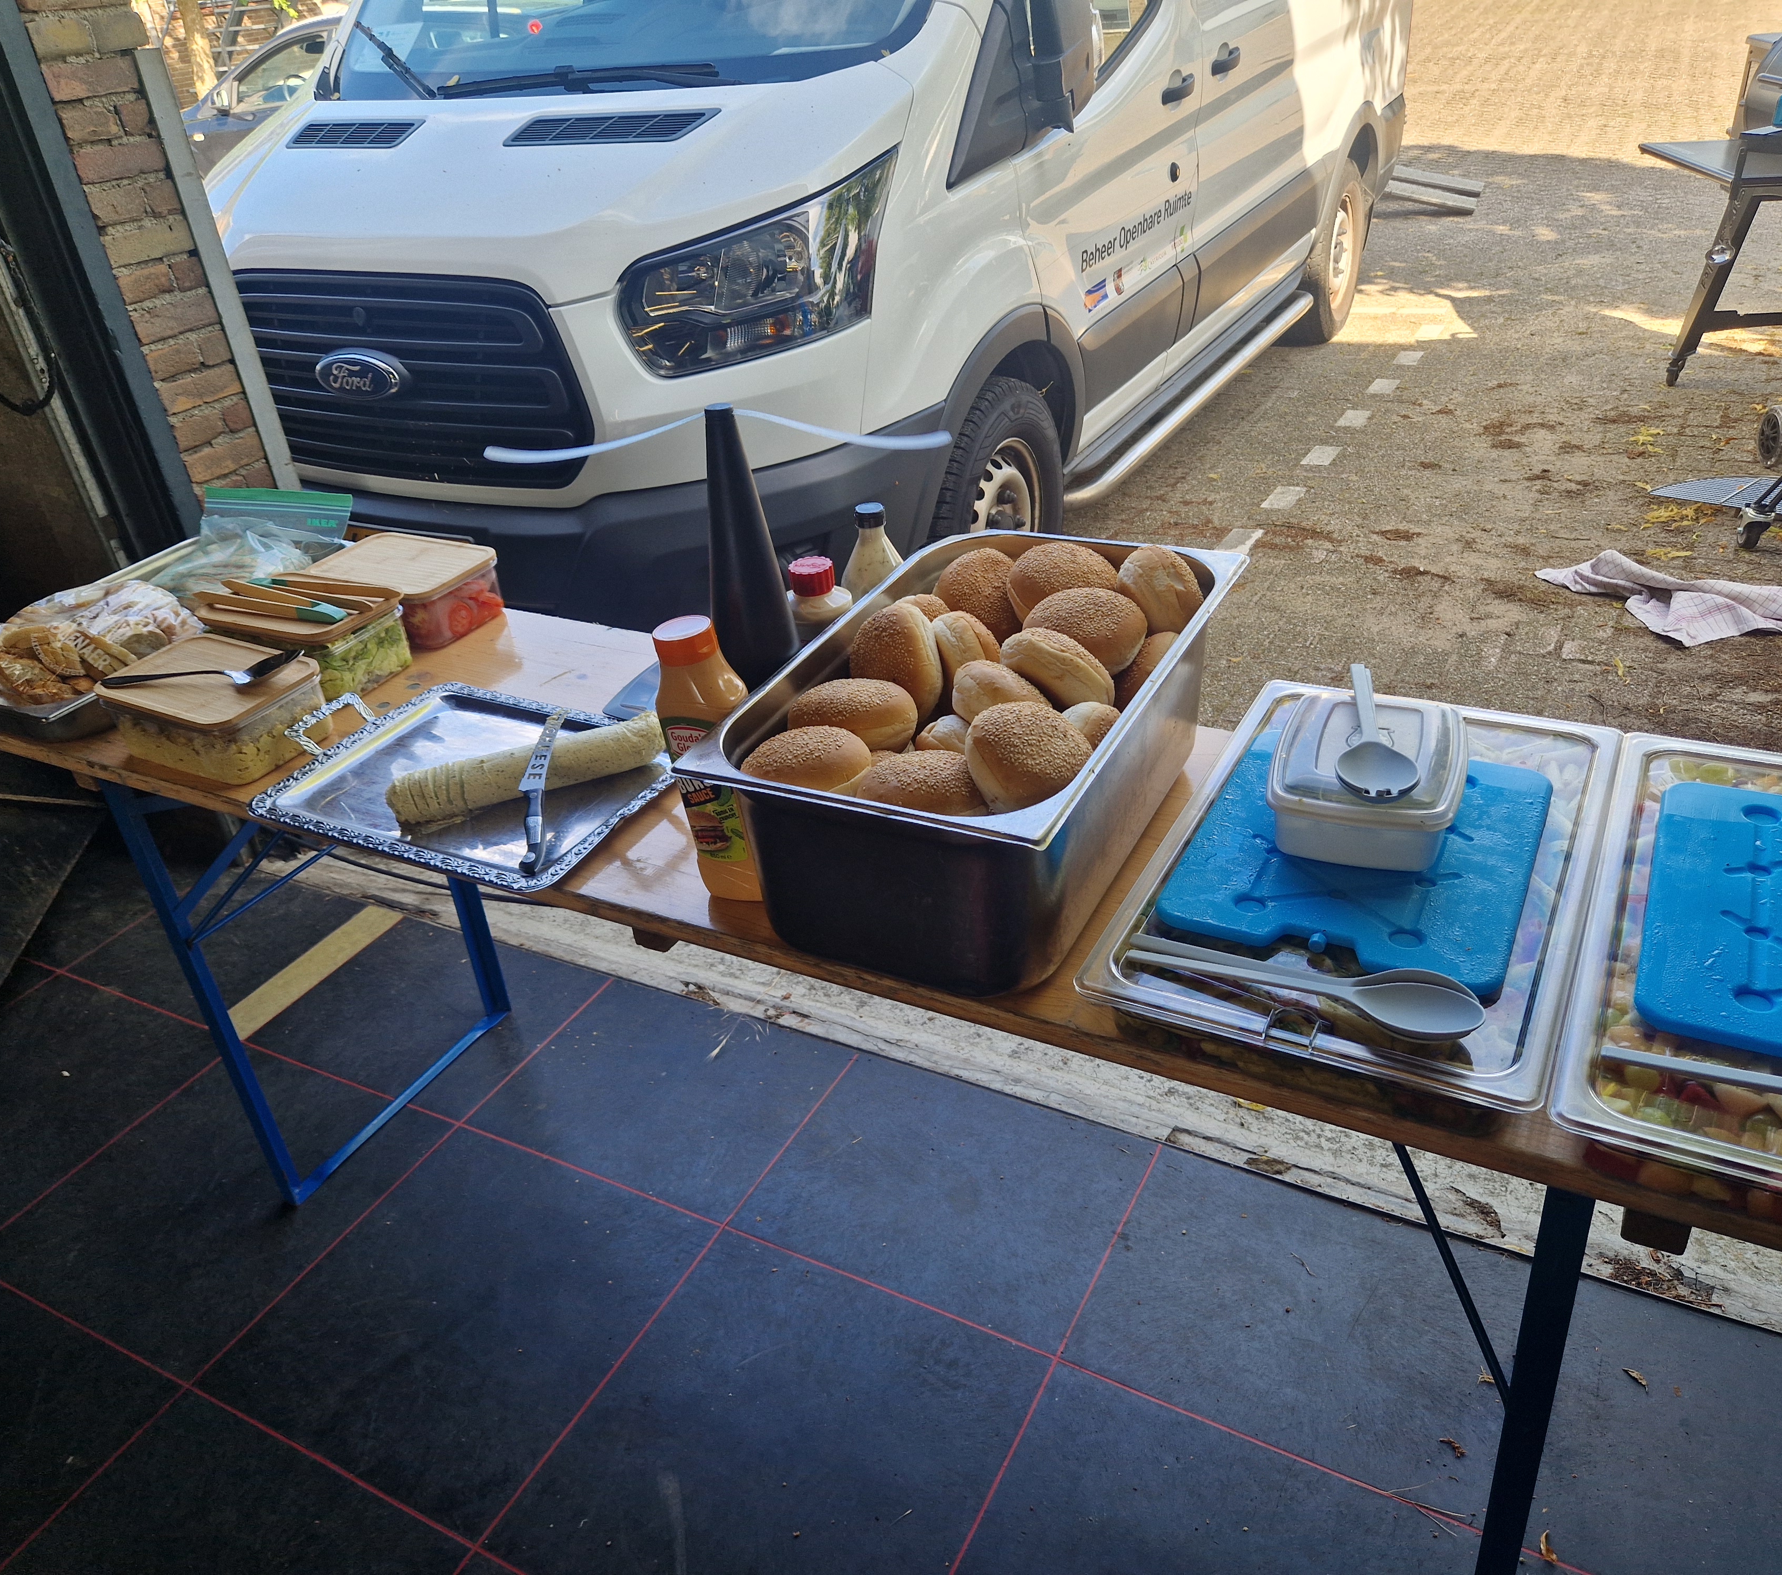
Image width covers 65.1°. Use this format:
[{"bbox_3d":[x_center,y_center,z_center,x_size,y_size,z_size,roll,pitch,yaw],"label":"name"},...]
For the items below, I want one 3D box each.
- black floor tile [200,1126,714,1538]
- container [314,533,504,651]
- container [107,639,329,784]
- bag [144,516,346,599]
[{"bbox_3d":[-0.569,0.698,1.877,0.500,0.010,0.500,12,36,26],"label":"black floor tile"},{"bbox_3d":[-0.664,-0.270,1.915,0.240,0.084,0.160,12,36,26],"label":"container"},{"bbox_3d":[-0.792,-0.094,1.653,0.245,0.084,0.160,13,37,28],"label":"container"},{"bbox_3d":[-0.916,-0.295,1.965,0.260,0.112,0.200,12,36,26],"label":"bag"}]

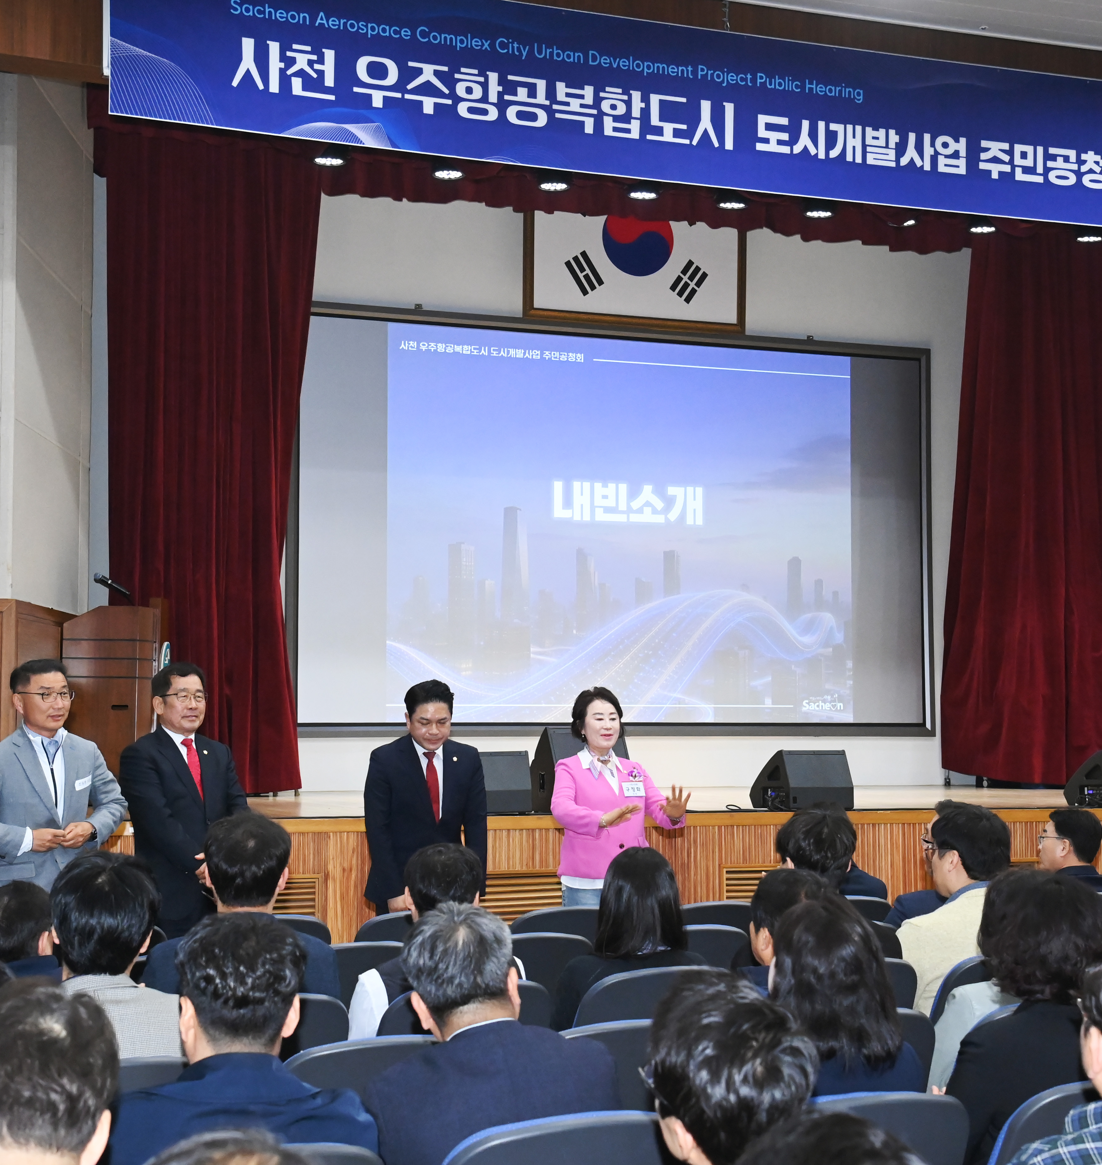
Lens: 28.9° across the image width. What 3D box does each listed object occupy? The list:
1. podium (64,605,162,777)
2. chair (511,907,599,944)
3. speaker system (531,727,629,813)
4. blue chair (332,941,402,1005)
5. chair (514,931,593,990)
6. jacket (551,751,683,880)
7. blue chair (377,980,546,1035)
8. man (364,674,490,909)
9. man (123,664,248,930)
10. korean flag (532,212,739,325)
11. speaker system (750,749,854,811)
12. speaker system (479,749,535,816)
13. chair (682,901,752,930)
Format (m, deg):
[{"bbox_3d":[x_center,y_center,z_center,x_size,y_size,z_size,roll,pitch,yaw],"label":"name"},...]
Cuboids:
[{"bbox_3d":[-2.304,0.661,11.500,0.530,1.100,0.680,0,-4,0],"label":"podium"},{"bbox_3d":[-0.026,1.570,7.586,0.520,0.880,0.550,2,-4,-21],"label":"chair"},{"bbox_3d":[0.161,0.950,10.882,0.420,0.430,0.520,2,-4,-22],"label":"speaker system"},{"bbox_3d":[-0.668,1.480,6.226,0.550,0.900,0.600,2,-4,-22],"label":"blue chair"},{"bbox_3d":[-0.175,1.495,6.449,0.550,0.900,0.600,2,-4,-22],"label":"chair"},{"bbox_3d":[0.264,0.930,8.500,0.460,0.530,0.360,2,-5,-26],"label":"jacket"},{"bbox_3d":[-0.314,1.409,5.322,0.510,0.880,0.600,2,-4,-21],"label":"blue chair"},{"bbox_3d":[-0.474,1.202,8.021,0.460,1.675,0.340,1,-4,-17],"label":"man"},{"bbox_3d":[-1.370,1.178,7.950,0.500,1.750,0.330,3,-5,-40],"label":"man"},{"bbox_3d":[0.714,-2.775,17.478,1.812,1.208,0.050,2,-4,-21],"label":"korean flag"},{"bbox_3d":[1.449,1.140,12.345,0.409,0.333,0.482,2,-4,-23],"label":"speaker system"},{"bbox_3d":[-0.376,1.094,11.734,0.409,0.333,0.482,1,-4,-19],"label":"speaker system"},{"bbox_3d":[0.491,1.586,7.722,0.550,0.900,0.600,2,-4,-22],"label":"chair"}]

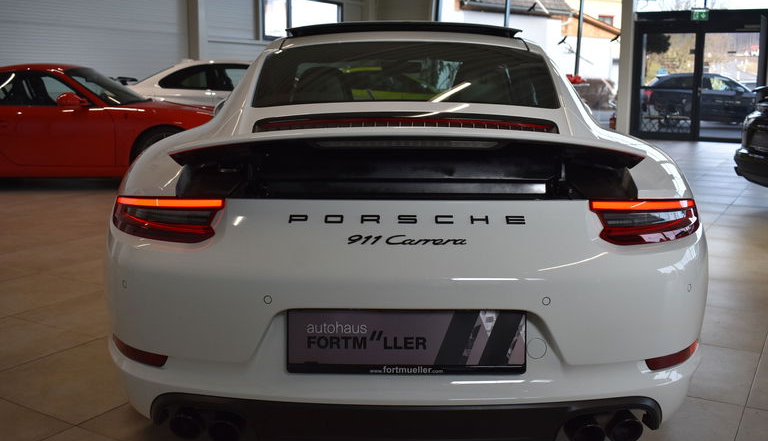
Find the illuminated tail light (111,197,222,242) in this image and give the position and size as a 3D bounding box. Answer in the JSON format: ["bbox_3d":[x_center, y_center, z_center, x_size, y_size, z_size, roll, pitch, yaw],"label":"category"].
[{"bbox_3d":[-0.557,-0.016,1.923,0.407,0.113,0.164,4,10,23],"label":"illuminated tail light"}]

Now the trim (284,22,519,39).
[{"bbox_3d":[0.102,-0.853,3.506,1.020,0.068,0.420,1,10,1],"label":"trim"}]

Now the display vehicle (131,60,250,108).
[{"bbox_3d":[-1.589,-1.549,11.049,4.620,1.390,1.860,0,10,-4],"label":"display vehicle"}]

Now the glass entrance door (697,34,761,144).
[{"bbox_3d":[6.693,-2.594,14.731,1.080,2.150,0.080,6,11,33],"label":"glass entrance door"}]

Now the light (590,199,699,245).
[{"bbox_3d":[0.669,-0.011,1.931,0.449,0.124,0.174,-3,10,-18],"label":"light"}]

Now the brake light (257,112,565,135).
[{"bbox_3d":[0.076,-0.324,2.577,1.023,0.067,0.160,0,10,1],"label":"brake light"}]

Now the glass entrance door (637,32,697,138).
[{"bbox_3d":[5.772,-2.758,15.700,1.170,2.120,0.080,6,11,28],"label":"glass entrance door"}]

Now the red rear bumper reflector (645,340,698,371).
[{"bbox_3d":[0.669,0.313,1.784,0.210,0.033,0.050,-7,12,-37],"label":"red rear bumper reflector"}]

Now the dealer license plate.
[{"bbox_3d":[0.052,0.269,1.700,0.528,0.141,0.025,0,1,1],"label":"dealer license plate"}]

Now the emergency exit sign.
[{"bbox_3d":[6.241,-4.075,15.200,0.340,0.220,0.060,6,11,28],"label":"emergency exit sign"}]

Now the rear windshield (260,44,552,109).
[{"bbox_3d":[0.089,-0.588,3.047,1.115,0.083,0.680,0,34,1],"label":"rear windshield"}]

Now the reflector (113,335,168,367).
[{"bbox_3d":[-0.630,0.326,1.944,0.278,0.037,0.059,8,12,39],"label":"reflector"}]

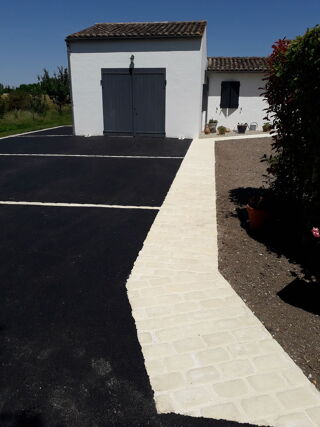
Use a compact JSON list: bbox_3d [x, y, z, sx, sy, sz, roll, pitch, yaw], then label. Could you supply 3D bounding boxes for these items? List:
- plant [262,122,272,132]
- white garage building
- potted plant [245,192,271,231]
[{"bbox_3d":[4.766,-3.807,14.665,0.440,0.400,0.440,3,20,8],"label":"plant"},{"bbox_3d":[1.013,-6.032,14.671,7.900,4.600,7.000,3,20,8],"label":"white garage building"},{"bbox_3d":[1.179,-0.021,3.923,0.300,0.400,0.300,3,20,8],"label":"potted plant"}]

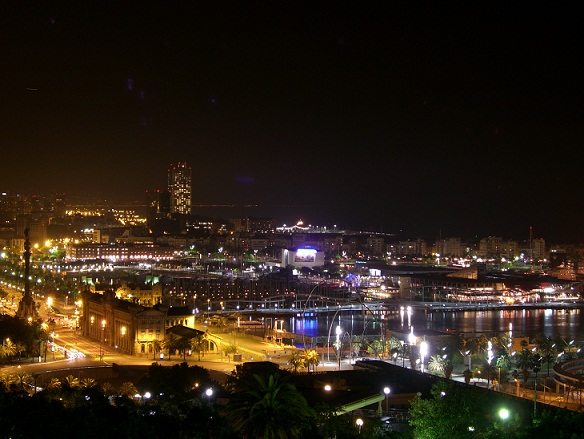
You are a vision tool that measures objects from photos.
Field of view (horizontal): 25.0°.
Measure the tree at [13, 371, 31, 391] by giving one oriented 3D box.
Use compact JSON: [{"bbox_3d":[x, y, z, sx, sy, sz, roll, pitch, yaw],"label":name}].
[{"bbox_3d":[-108.180,64.990,526.660,6.800,8.800,6.800,0,1,0],"label":"tree"}]

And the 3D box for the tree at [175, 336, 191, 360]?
[{"bbox_3d":[-52.164,62.034,633.092,7.400,11.800,7.400,0,1,0],"label":"tree"}]

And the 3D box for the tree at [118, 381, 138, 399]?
[{"bbox_3d":[-60.831,64.587,490.067,7.200,9.000,7.200,0,1,0],"label":"tree"}]

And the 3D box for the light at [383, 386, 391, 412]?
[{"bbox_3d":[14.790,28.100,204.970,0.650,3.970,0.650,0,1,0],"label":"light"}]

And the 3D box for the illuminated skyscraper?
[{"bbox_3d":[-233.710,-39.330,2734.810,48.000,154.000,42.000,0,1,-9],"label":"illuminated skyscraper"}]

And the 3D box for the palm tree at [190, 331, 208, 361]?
[{"bbox_3d":[-44.361,61.457,631.512,7.600,13.000,7.600,0,1,0],"label":"palm tree"}]

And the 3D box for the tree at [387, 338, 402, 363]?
[{"bbox_3d":[48.800,61.890,626.930,7.200,11.900,7.200,0,1,0],"label":"tree"}]

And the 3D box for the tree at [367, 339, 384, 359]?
[{"bbox_3d":[40.842,62.928,640.275,8.000,9.800,8.000,0,1,0],"label":"tree"}]

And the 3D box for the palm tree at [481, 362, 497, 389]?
[{"bbox_3d":[79.953,63.975,535.790,6.500,10.800,6.500,0,1,0],"label":"palm tree"}]

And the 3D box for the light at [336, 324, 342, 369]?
[{"bbox_3d":[21.626,58.281,599.468,1.800,20.300,1.800,0,1,0],"label":"light"}]

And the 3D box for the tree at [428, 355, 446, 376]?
[{"bbox_3d":[63.430,63.760,574.050,7.600,9.810,7.600,0,1,0],"label":"tree"}]

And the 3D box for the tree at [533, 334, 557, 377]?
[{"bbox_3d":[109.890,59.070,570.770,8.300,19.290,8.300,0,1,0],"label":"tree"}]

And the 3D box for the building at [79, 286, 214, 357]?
[{"bbox_3d":[-79.955,52.528,711.075,41.000,28.500,109.900,0,1,-23],"label":"building"}]

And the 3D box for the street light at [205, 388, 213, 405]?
[{"bbox_3d":[-23.318,50.369,370.041,0.900,5.500,0.900,0,1,0],"label":"street light"}]

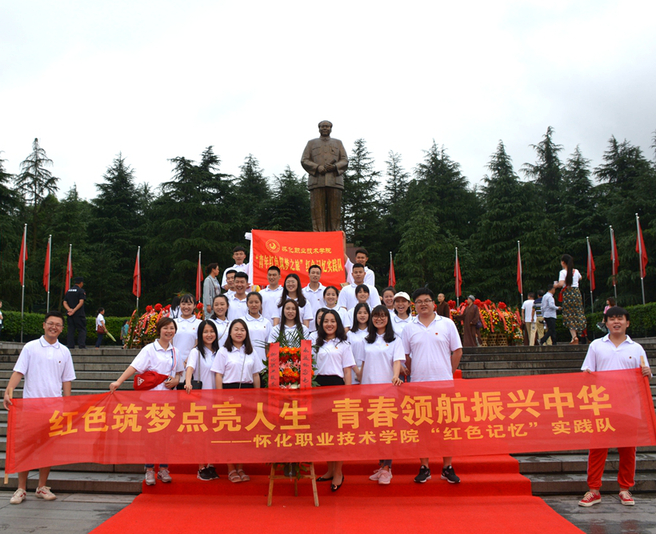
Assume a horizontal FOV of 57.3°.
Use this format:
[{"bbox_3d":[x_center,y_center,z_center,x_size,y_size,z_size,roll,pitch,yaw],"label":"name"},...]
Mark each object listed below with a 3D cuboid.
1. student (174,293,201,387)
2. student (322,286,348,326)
[{"bbox_3d":[-1.706,1.144,7.237,0.460,1.630,0.300,0,-8,-7],"label":"student"},{"bbox_3d":[0.080,1.020,6.920,0.460,1.600,0.300,-1,-7,2],"label":"student"}]

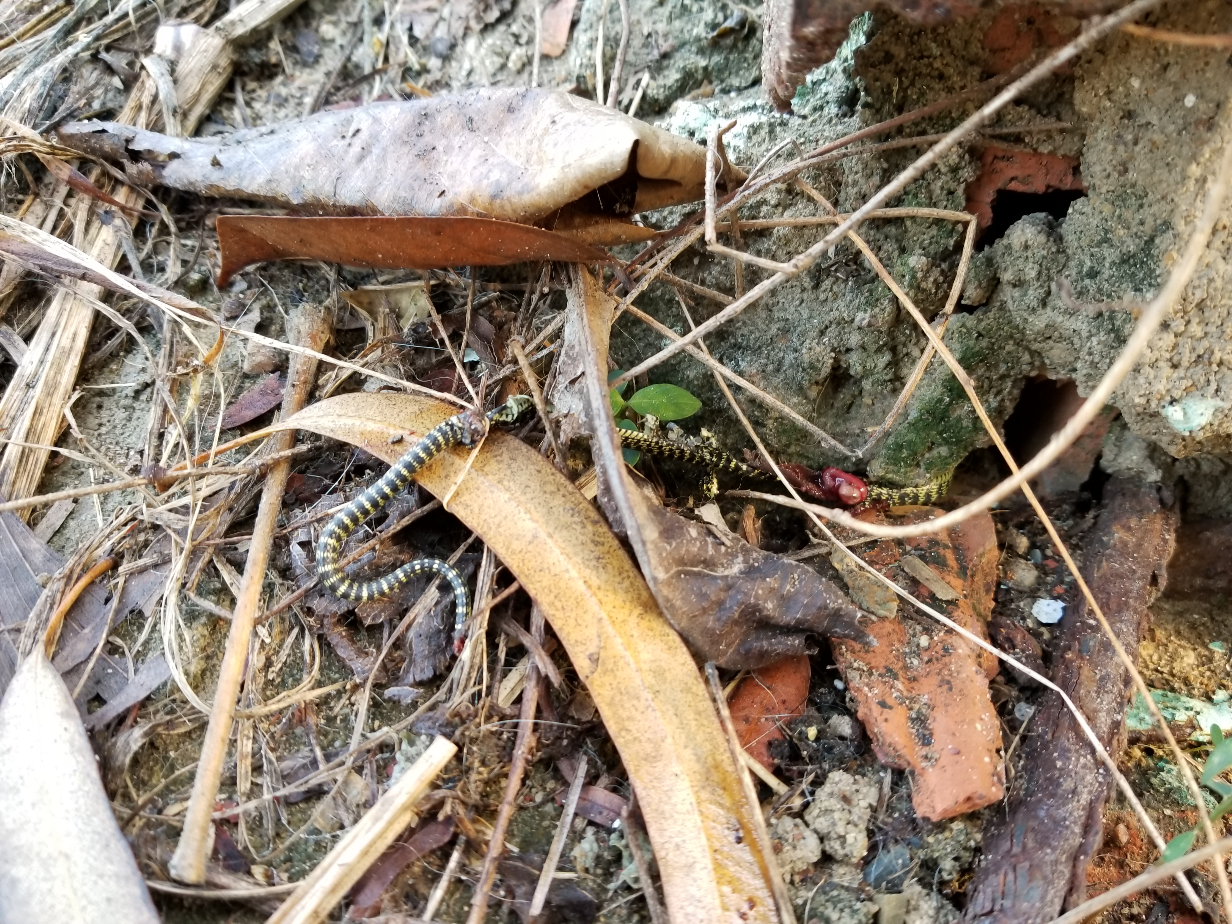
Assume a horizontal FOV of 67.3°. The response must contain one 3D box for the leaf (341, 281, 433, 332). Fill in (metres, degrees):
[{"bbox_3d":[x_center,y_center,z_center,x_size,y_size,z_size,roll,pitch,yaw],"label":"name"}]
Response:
[{"bbox_3d":[-0.084,-0.058,0.339,0.033,0.008,0.018,6,65,0],"label":"leaf"}]

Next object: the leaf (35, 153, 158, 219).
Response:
[{"bbox_3d":[-0.196,-0.104,0.347,0.054,0.006,0.008,26,66,9],"label":"leaf"}]

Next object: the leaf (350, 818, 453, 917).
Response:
[{"bbox_3d":[-0.060,0.114,0.262,0.009,0.006,0.034,42,70,15],"label":"leaf"}]

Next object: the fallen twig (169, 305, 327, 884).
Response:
[{"bbox_3d":[-0.113,0.030,0.292,0.011,0.011,0.186,3,65,-2],"label":"fallen twig"}]

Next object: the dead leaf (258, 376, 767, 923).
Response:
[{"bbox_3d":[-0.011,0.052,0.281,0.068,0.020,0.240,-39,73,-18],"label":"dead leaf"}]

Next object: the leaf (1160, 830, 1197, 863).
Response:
[{"bbox_3d":[0.155,0.105,0.255,0.011,0.005,0.005,-40,73,-19],"label":"leaf"}]

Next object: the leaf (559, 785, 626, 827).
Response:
[{"bbox_3d":[-0.007,0.100,0.271,0.019,0.005,0.008,18,65,5],"label":"leaf"}]

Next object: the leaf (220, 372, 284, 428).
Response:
[{"bbox_3d":[-0.125,-0.020,0.320,0.013,0.005,0.026,41,70,15],"label":"leaf"}]

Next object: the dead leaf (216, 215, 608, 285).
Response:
[{"bbox_3d":[-0.070,-0.074,0.330,0.140,0.022,0.015,2,65,-2],"label":"dead leaf"}]

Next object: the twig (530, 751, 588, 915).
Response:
[{"bbox_3d":[-0.016,0.106,0.265,0.003,0.004,0.045,17,65,5],"label":"twig"}]

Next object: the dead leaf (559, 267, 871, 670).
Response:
[{"bbox_3d":[0.015,0.003,0.297,0.057,0.030,0.163,-32,71,-16],"label":"dead leaf"}]

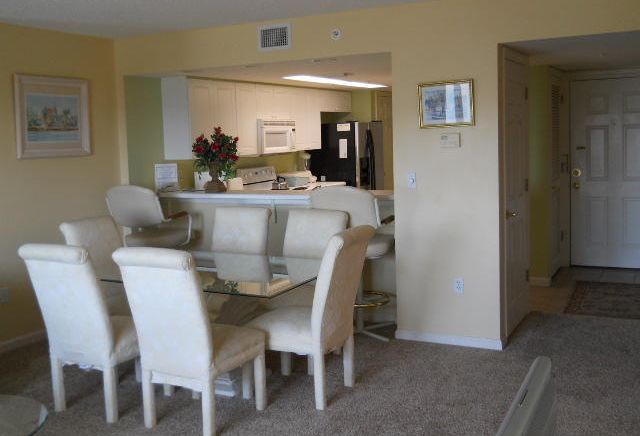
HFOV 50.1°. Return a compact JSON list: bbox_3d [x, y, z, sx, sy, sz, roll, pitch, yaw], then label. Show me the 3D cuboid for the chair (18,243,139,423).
[{"bbox_3d":[-1.276,0.607,3.988,0.465,1.010,0.660,1,8,27],"label":"chair"}]

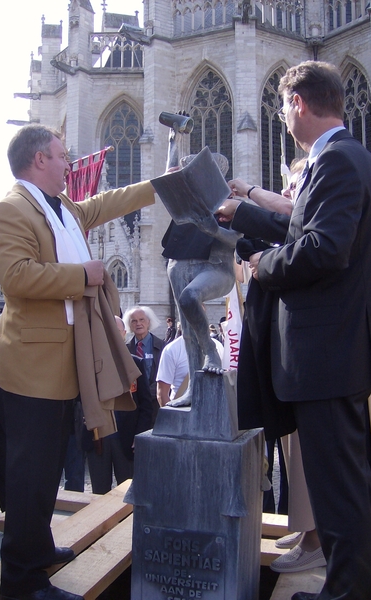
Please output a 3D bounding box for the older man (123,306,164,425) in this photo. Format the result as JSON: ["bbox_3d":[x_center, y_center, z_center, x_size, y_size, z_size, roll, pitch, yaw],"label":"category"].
[{"bbox_3d":[-0.367,0.929,5.220,0.520,1.740,0.340,0,-2,13],"label":"older man"}]

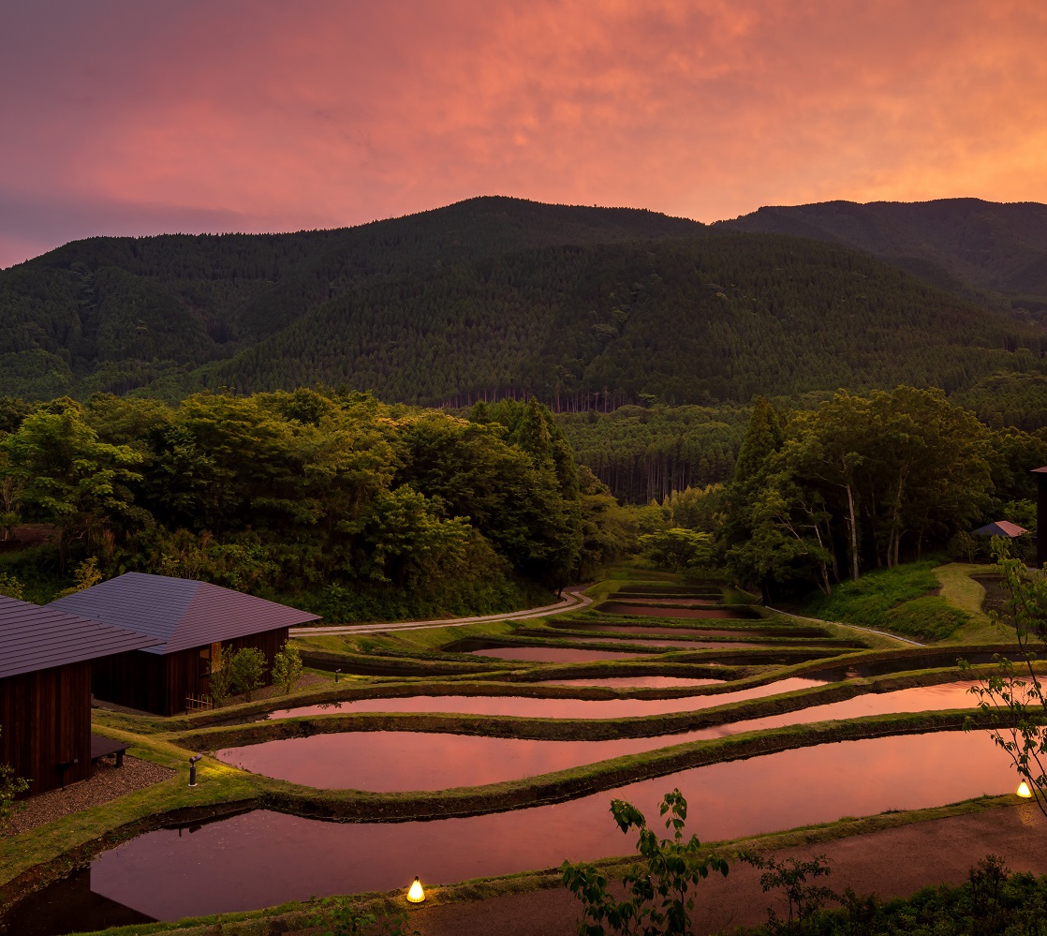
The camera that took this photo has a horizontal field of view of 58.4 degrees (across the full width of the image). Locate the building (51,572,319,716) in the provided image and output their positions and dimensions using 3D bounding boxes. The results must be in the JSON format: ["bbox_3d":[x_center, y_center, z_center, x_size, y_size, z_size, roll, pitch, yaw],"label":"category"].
[{"bbox_3d":[-16.400,7.500,43.000,11.300,4.800,8.700,1,2,33],"label":"building"}]

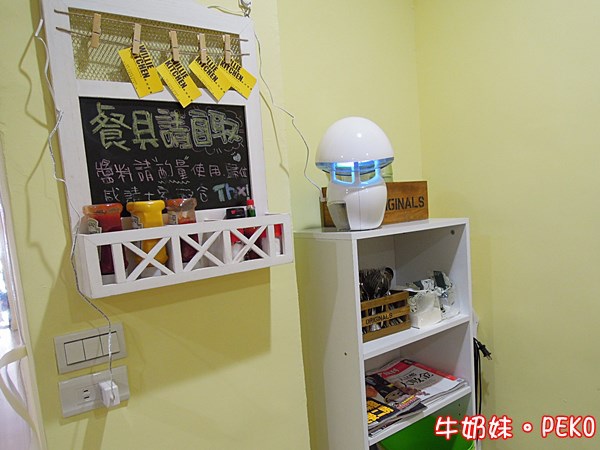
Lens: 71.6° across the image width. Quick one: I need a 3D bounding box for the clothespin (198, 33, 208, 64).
[{"bbox_3d":[-0.205,-0.369,0.872,0.010,0.059,0.012,-7,6,-33],"label":"clothespin"}]

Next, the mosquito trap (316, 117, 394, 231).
[{"bbox_3d":[0.139,-0.131,1.068,0.205,0.290,0.205,-4,5,-5],"label":"mosquito trap"}]

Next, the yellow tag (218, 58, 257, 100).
[{"bbox_3d":[-0.139,-0.328,0.913,0.090,0.052,0.004,36,-17,-29],"label":"yellow tag"}]

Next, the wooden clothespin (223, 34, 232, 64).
[{"bbox_3d":[-0.159,-0.381,0.901,0.010,0.060,0.012,-1,3,-33],"label":"wooden clothespin"}]

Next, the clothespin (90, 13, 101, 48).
[{"bbox_3d":[-0.374,-0.358,0.767,0.010,0.063,0.012,3,0,-33],"label":"clothespin"}]

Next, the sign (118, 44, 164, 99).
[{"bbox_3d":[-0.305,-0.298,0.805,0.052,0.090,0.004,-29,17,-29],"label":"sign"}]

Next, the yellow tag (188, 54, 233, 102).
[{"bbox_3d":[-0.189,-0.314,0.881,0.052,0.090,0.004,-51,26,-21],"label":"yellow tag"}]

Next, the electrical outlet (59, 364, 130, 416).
[{"bbox_3d":[-0.392,0.322,0.803,0.118,0.071,0.010,-7,5,-32],"label":"electrical outlet"}]

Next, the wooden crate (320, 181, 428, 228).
[{"bbox_3d":[0.228,-0.064,1.246,0.262,0.115,0.160,-7,5,-32],"label":"wooden crate"}]

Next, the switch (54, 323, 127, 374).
[{"bbox_3d":[-0.397,0.236,0.797,0.118,0.071,0.010,-7,5,-32],"label":"switch"}]

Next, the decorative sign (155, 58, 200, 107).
[{"bbox_3d":[-0.247,-0.292,0.852,0.050,0.089,0.004,-46,24,-23],"label":"decorative sign"}]

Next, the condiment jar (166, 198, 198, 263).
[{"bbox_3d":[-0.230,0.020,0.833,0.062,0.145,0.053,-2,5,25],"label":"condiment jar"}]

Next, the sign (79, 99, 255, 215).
[{"bbox_3d":[-0.257,-0.137,0.868,0.336,0.236,0.012,-7,5,-32],"label":"sign"}]

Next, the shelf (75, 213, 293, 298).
[{"bbox_3d":[-0.216,0.048,0.847,0.402,0.105,0.117,-7,6,-33],"label":"shelf"}]

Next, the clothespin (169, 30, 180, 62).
[{"bbox_3d":[-0.255,-0.360,0.840,0.010,0.059,0.012,-7,6,-33],"label":"clothespin"}]

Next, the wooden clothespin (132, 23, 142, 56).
[{"bbox_3d":[-0.316,-0.361,0.805,0.010,0.063,0.012,6,-2,-33],"label":"wooden clothespin"}]

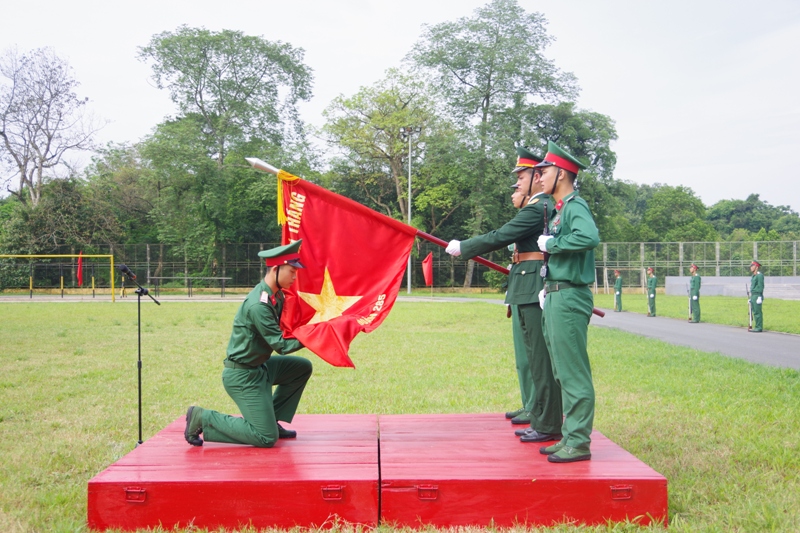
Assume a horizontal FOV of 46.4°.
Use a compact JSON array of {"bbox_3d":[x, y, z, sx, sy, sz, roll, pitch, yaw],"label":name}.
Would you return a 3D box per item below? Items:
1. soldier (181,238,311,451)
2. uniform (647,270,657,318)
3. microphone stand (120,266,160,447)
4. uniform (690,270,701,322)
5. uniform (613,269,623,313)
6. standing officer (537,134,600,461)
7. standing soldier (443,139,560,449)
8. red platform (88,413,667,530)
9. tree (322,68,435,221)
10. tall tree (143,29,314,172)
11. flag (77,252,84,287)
[{"bbox_3d":[-0.930,0.473,5.813,0.770,1.258,0.500,0,-1,0],"label":"soldier"},{"bbox_3d":[8.986,0.928,33.300,0.360,1.740,0.500,0,-1,0],"label":"uniform"},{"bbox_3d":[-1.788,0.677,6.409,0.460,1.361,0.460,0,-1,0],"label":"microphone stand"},{"bbox_3d":[9.057,0.934,28.588,0.280,1.501,0.480,0,-1,-2],"label":"uniform"},{"bbox_3d":[9.103,1.032,39.000,0.360,1.750,0.500,0,-1,0],"label":"uniform"},{"bbox_3d":[0.963,0.187,5.327,0.380,1.812,0.520,0,-1,-2],"label":"standing officer"},{"bbox_3d":[0.673,0.175,5.950,0.750,1.860,0.560,0,-1,-2],"label":"standing soldier"},{"bbox_3d":[-0.136,1.226,5.916,2.930,0.245,2.430,0,-1,-2],"label":"red platform"},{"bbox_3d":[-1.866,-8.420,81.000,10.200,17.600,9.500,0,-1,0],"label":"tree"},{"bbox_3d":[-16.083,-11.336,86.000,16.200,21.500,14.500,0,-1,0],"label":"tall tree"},{"bbox_3d":[-18.490,0.173,54.005,0.460,2.026,0.280,0,-1,-17],"label":"flag"}]

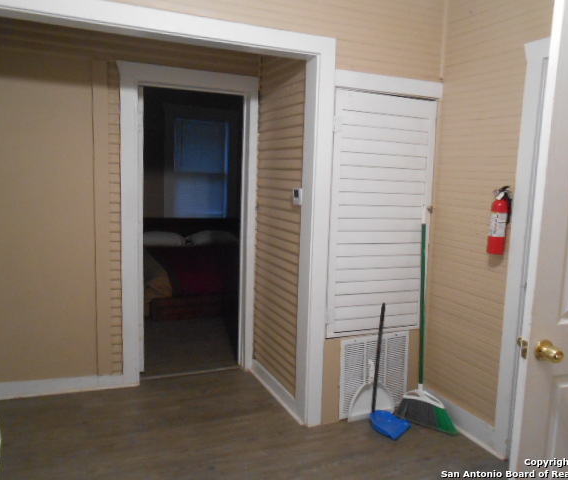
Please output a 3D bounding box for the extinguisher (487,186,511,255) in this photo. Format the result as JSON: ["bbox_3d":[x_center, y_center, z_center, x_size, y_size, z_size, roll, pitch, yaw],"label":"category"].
[{"bbox_3d":[1.109,-0.100,2.476,0.108,0.352,0.103,-2,8,-33],"label":"extinguisher"}]

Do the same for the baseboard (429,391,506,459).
[{"bbox_3d":[1.051,1.058,2.822,0.022,0.134,0.645,-1,7,-23],"label":"baseboard"}]

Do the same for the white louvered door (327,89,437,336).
[{"bbox_3d":[0.588,-0.135,2.840,0.693,1.418,0.035,-1,7,-23],"label":"white louvered door"}]

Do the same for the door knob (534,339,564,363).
[{"bbox_3d":[0.820,0.348,1.470,0.062,0.062,0.062,0,7,-16],"label":"door knob"}]

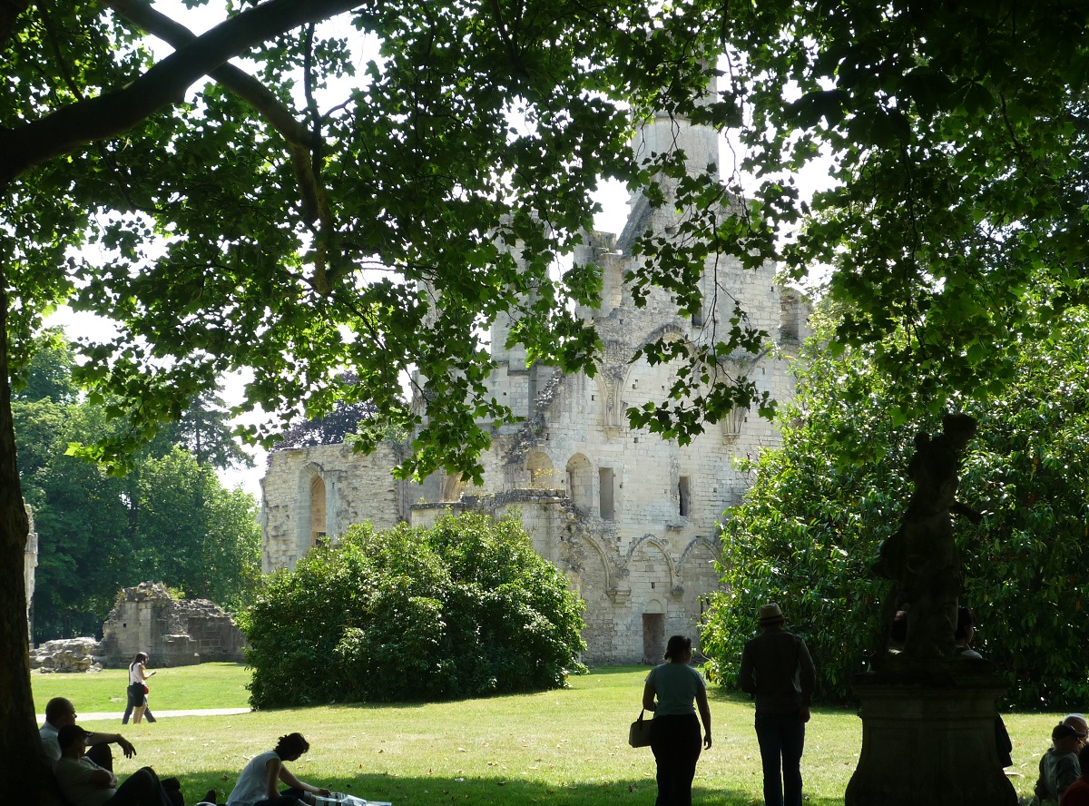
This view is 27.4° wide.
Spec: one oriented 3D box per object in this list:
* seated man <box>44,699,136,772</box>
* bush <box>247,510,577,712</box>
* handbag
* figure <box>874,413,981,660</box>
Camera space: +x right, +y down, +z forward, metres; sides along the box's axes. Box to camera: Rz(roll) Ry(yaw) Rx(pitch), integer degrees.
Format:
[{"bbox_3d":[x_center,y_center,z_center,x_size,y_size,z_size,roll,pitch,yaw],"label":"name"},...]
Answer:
[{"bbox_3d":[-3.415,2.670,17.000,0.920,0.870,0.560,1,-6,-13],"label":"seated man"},{"bbox_3d":[-3.581,5.638,61.000,9.100,5.000,7.300,0,-7,-6],"label":"bush"},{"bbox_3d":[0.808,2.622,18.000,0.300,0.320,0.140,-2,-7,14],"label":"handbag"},{"bbox_3d":[2.466,0.863,14.400,0.560,1.580,0.520,3,-8,-30],"label":"figure"}]

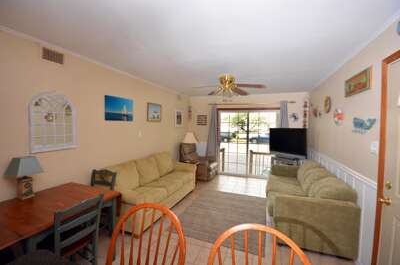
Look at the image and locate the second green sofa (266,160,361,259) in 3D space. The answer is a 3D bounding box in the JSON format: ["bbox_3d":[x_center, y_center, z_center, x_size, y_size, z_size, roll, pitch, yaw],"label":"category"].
[{"bbox_3d":[1.689,0.977,2.877,0.910,0.858,1.865,2,2,22],"label":"second green sofa"}]

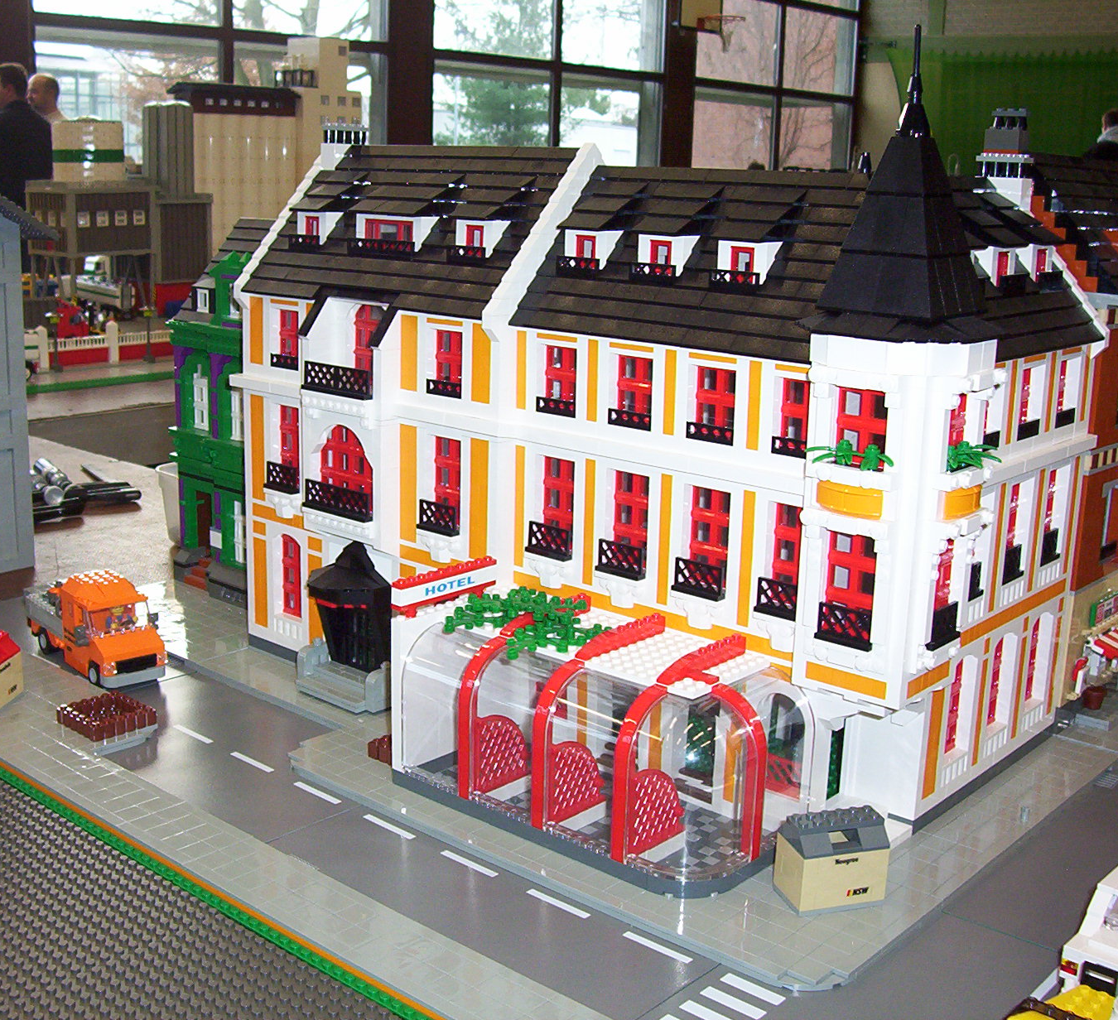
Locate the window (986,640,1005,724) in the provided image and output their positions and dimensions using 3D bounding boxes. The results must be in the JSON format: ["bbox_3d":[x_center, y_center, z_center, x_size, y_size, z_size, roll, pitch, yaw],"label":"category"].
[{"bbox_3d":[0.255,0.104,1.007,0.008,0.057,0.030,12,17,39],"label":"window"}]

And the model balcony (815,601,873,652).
[{"bbox_3d":[0.146,0.060,0.860,0.032,0.019,0.008,13,19,40],"label":"model balcony"}]

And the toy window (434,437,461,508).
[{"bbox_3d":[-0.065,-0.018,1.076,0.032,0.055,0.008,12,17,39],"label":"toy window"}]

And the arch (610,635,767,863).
[{"bbox_3d":[0.086,0.131,0.896,0.059,0.102,0.104,13,18,39],"label":"arch"}]

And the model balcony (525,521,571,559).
[{"bbox_3d":[-0.006,0.019,1.013,0.032,0.019,0.008,13,18,39],"label":"model balcony"}]

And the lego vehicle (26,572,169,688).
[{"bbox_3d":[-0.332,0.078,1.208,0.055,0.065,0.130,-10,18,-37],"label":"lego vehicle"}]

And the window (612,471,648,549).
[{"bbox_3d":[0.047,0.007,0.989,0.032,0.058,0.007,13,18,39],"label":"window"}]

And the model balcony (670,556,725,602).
[{"bbox_3d":[0.078,0.038,0.936,0.032,0.019,0.008,13,19,40],"label":"model balcony"}]

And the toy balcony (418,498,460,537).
[{"bbox_3d":[-0.077,0.004,1.074,0.032,0.019,0.008,13,18,39],"label":"toy balcony"}]

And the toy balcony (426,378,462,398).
[{"bbox_3d":[-0.069,-0.076,1.051,0.032,0.010,0.008,13,18,39],"label":"toy balcony"}]

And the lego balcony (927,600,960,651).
[{"bbox_3d":[0.197,0.059,0.863,0.008,0.019,0.032,12,17,39],"label":"lego balcony"}]

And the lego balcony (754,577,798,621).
[{"bbox_3d":[0.121,0.047,0.905,0.032,0.019,0.008,12,17,39],"label":"lego balcony"}]

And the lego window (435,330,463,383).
[{"bbox_3d":[-0.063,-0.092,1.058,0.032,0.037,0.008,12,17,39],"label":"lego window"}]

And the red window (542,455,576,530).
[{"bbox_3d":[0.005,-0.002,1.021,0.032,0.057,0.008,13,18,39],"label":"red window"}]

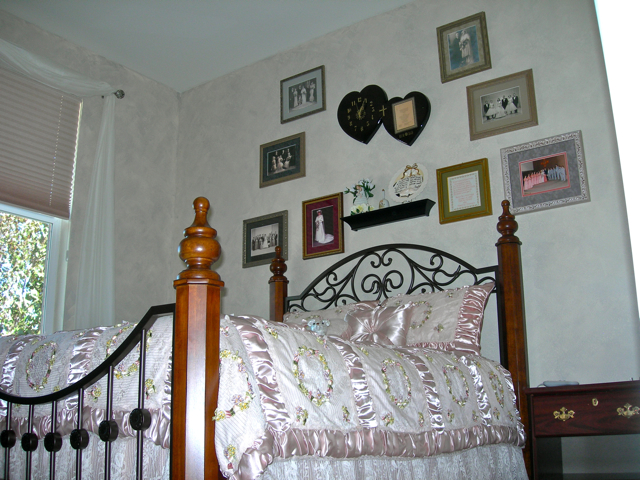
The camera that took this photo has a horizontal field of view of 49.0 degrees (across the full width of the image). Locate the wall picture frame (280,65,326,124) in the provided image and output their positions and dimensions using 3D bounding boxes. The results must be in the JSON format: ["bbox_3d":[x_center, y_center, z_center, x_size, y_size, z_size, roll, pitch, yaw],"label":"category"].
[{"bbox_3d":[-0.114,-0.998,4.864,0.382,0.332,0.028,-11,-17,34],"label":"wall picture frame"}]

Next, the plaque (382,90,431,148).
[{"bbox_3d":[0.528,-0.713,4.223,0.322,0.336,0.025,-11,-16,33],"label":"plaque"}]

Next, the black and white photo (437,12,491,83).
[{"bbox_3d":[0.859,-1.143,4.193,0.312,0.369,0.028,-11,-17,34],"label":"black and white photo"}]

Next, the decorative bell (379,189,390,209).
[{"bbox_3d":[0.380,-0.239,4.168,0.065,0.137,0.065,-1,-13,0],"label":"decorative bell"}]

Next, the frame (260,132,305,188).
[{"bbox_3d":[-0.248,-0.530,4.738,0.375,0.308,0.025,-11,-16,33],"label":"frame"}]

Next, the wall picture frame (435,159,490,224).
[{"bbox_3d":[0.808,-0.266,3.925,0.298,0.326,0.025,-11,-16,33],"label":"wall picture frame"}]

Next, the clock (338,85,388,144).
[{"bbox_3d":[0.284,-0.787,4.528,0.382,0.395,0.030,-11,-17,34],"label":"clock"}]

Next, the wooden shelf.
[{"bbox_3d":[0.409,-0.140,4.237,0.593,0.075,0.120,-11,-17,34],"label":"wooden shelf"}]

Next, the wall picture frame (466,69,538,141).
[{"bbox_3d":[1.030,-0.758,3.983,0.391,0.336,0.028,-11,-17,34],"label":"wall picture frame"}]

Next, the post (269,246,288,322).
[{"bbox_3d":[-0.243,0.811,4.305,0.125,1.589,0.125,-11,-16,33],"label":"post"}]

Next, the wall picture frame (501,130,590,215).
[{"bbox_3d":[1.175,-0.340,3.678,0.419,0.382,0.025,-11,-16,33],"label":"wall picture frame"}]

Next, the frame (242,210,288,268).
[{"bbox_3d":[-0.373,0.001,4.828,0.398,0.344,0.028,-11,-17,34],"label":"frame"}]

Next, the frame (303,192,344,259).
[{"bbox_3d":[0.024,-0.085,4.561,0.320,0.398,0.028,-11,-17,34],"label":"frame"}]

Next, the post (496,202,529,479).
[{"bbox_3d":[0.988,0.577,3.476,0.125,1.589,0.125,-11,-16,33],"label":"post"}]

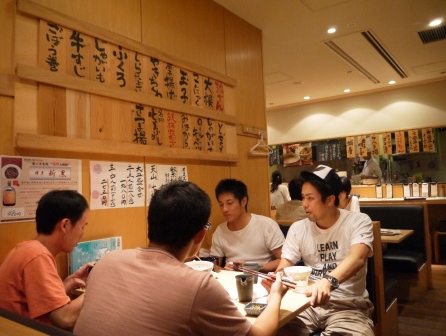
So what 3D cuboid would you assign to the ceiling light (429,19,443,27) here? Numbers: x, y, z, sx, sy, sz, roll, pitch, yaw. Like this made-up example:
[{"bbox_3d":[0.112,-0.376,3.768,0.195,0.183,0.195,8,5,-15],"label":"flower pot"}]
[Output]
[{"bbox_3d":[2.000,-1.363,3.394,0.125,0.050,0.125,-4,-4,37],"label":"ceiling light"}]

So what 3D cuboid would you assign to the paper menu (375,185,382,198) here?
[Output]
[{"bbox_3d":[2.558,0.387,5.942,0.103,0.225,0.030,-4,-4,37],"label":"paper menu"}]

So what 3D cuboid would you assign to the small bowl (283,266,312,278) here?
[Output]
[{"bbox_3d":[0.351,0.507,1.684,0.133,0.071,0.133,-2,-3,0],"label":"small bowl"}]

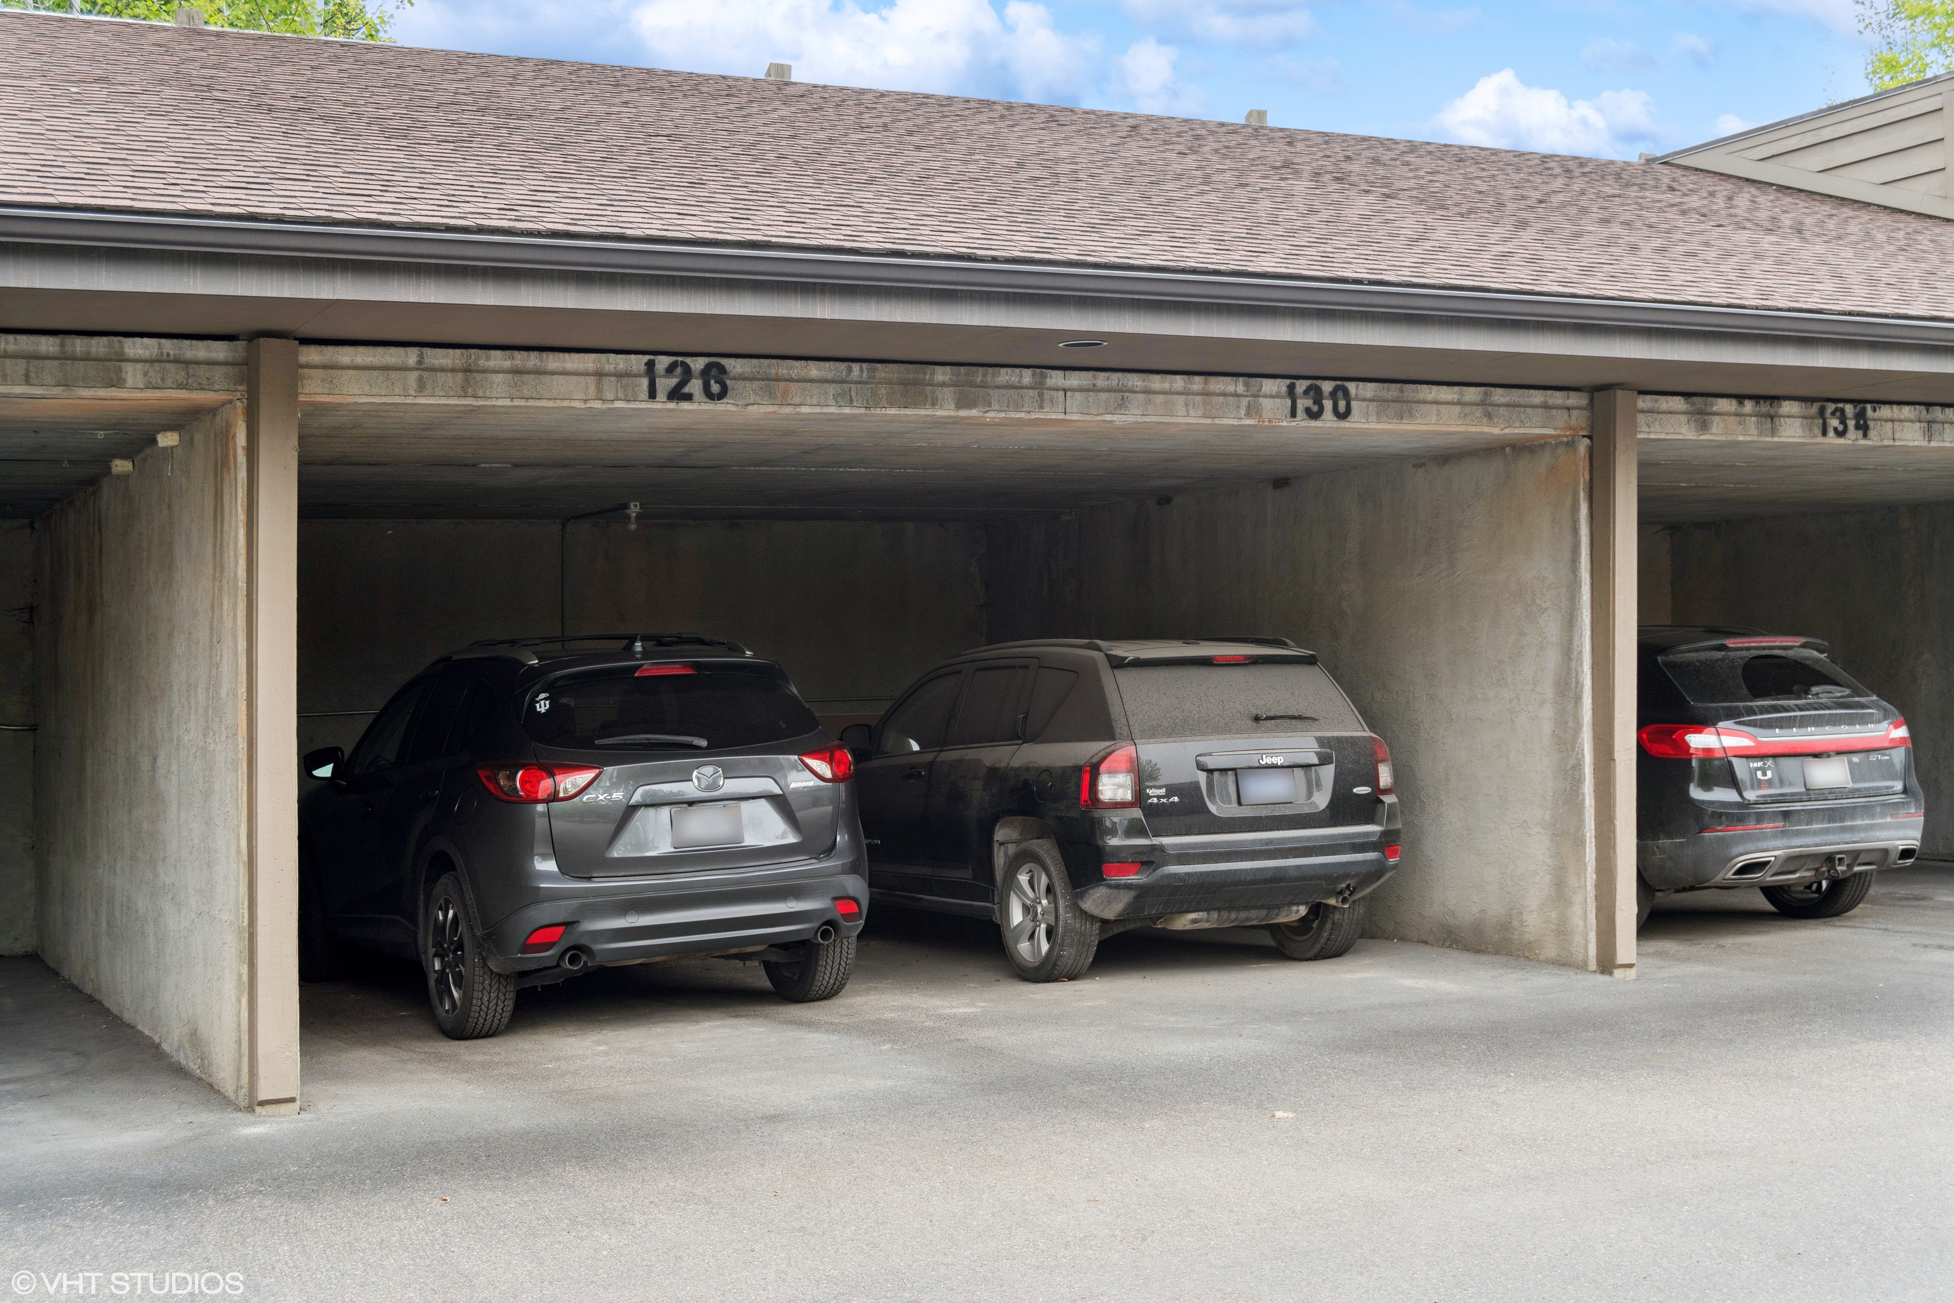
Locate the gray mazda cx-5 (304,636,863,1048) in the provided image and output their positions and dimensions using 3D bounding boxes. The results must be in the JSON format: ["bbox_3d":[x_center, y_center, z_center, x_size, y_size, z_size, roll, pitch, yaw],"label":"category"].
[{"bbox_3d":[-2.160,0.827,12.094,1.860,1.690,4.540,-1,-1,-29],"label":"gray mazda cx-5"}]

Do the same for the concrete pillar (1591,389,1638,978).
[{"bbox_3d":[2.986,0.150,11.425,0.145,2.721,0.165,0,0,-27],"label":"concrete pillar"}]

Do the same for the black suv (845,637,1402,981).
[{"bbox_3d":[0.485,0.766,13.359,1.830,1.680,4.450,-1,-1,-24],"label":"black suv"}]

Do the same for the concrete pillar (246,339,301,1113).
[{"bbox_3d":[-2.530,0.269,8.791,0.145,2.759,0.165,0,0,-27],"label":"concrete pillar"}]

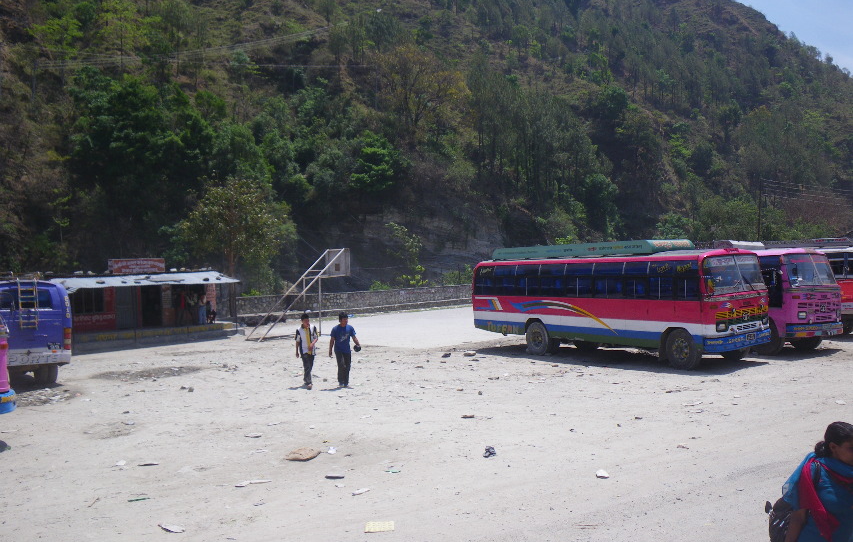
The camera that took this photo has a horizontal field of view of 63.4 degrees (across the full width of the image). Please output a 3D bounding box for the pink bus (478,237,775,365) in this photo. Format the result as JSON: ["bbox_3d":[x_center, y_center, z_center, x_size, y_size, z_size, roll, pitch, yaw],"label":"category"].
[{"bbox_3d":[5.360,0.920,21.390,2.450,3.300,9.600,-1,0,-35],"label":"pink bus"}]

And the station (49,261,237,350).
[{"bbox_3d":[-12.200,1.180,29.200,3.800,3.300,8.000,-1,0,44],"label":"station"}]

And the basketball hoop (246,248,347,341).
[{"bbox_3d":[-5.500,0.920,29.600,1.650,3.850,4.500,-1,0,43],"label":"basketball hoop"}]

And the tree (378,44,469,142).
[{"bbox_3d":[-0.426,-25.349,98.000,12.000,13.000,11.000,-1,0,0],"label":"tree"}]

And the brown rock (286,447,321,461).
[{"bbox_3d":[-1.716,2.540,9.600,0.370,0.070,0.520,-1,0,12],"label":"brown rock"}]

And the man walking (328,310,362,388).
[{"bbox_3d":[-1.854,1.786,15.600,0.680,1.690,0.380,-1,0,-9],"label":"man walking"}]

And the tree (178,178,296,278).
[{"bbox_3d":[-10.681,-1.328,39.000,6.300,7.700,6.000,-1,0,0],"label":"tree"}]

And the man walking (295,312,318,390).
[{"bbox_3d":[-2.695,1.797,15.500,0.550,1.690,0.400,-1,0,-18],"label":"man walking"}]

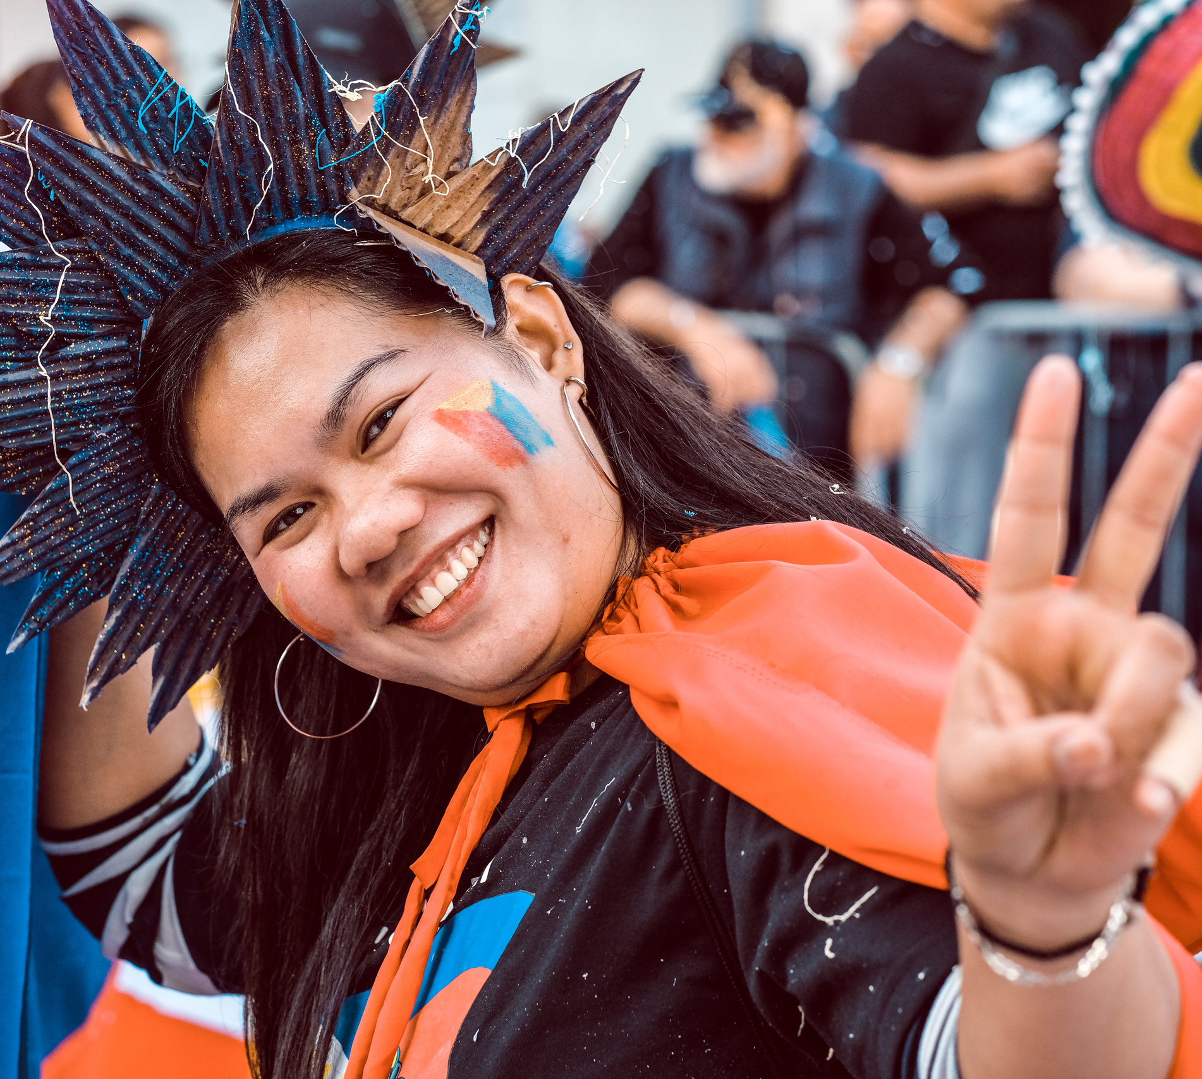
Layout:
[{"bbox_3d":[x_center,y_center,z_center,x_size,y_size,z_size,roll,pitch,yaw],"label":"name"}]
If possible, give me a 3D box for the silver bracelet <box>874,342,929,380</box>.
[{"bbox_3d":[0.566,-0.333,7.150,0.076,0.022,0.066,31,-27,0],"label":"silver bracelet"}]

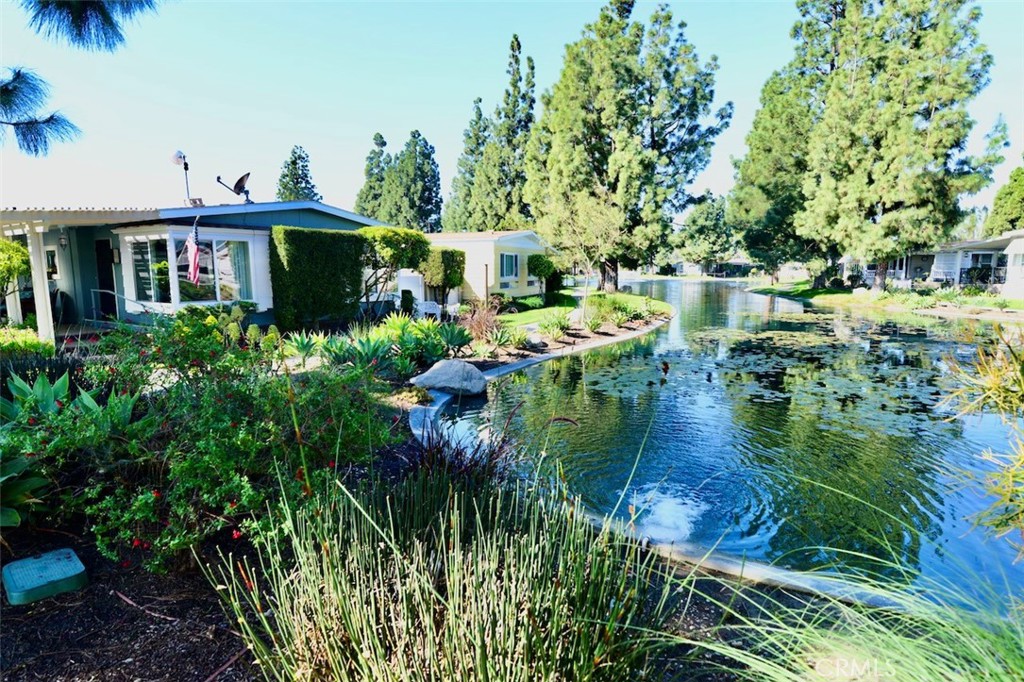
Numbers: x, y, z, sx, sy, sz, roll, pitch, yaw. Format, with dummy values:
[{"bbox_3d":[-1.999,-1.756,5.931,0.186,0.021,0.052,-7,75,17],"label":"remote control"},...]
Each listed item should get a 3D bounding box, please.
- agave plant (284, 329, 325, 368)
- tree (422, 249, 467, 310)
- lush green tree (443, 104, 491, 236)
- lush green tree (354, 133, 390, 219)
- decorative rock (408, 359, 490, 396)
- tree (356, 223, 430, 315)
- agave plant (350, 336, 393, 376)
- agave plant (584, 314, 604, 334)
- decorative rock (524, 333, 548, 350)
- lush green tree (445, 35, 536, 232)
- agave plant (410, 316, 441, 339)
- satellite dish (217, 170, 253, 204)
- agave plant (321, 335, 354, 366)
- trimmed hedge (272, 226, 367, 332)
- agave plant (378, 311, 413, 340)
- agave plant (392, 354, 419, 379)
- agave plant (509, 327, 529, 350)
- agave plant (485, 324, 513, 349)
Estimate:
[{"bbox_3d":[-3.694,0.137,10.078,0.700,0.640,0.700,0,8,0],"label":"agave plant"},{"bbox_3d":[-2.108,-1.954,17.499,0.900,1.900,1.150,4,9,24],"label":"tree"},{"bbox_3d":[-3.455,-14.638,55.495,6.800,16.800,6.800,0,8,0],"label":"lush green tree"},{"bbox_3d":[-14.701,-14.454,60.543,4.600,14.851,4.600,0,8,0],"label":"lush green tree"},{"bbox_3d":[-0.851,0.497,7.747,0.980,0.420,0.600,-1,8,-6],"label":"decorative rock"},{"bbox_3d":[-3.124,-1.669,15.118,1.950,2.750,1.950,0,8,0],"label":"tree"},{"bbox_3d":[-2.350,0.217,9.466,0.720,0.660,0.720,0,8,0],"label":"agave plant"},{"bbox_3d":[2.135,-0.452,14.681,0.480,0.470,0.480,0,8,0],"label":"agave plant"},{"bbox_3d":[0.487,0.010,11.313,0.430,0.270,0.380,0,8,0],"label":"decorative rock"},{"bbox_3d":[-1.607,-13.351,42.511,7.200,17.908,7.200,0,8,0],"label":"lush green tree"},{"bbox_3d":[-1.848,-0.165,12.104,0.660,0.650,0.660,0,8,0],"label":"agave plant"},{"bbox_3d":[-6.266,-3.455,12.842,0.720,0.750,0.620,-1,8,-5],"label":"satellite dish"},{"bbox_3d":[-3.185,0.125,10.369,0.640,0.580,0.640,0,8,0],"label":"agave plant"},{"bbox_3d":[-4.810,-1.581,14.320,0.550,2.310,2.860,4,9,24],"label":"trimmed hedge"},{"bbox_3d":[-2.188,-0.227,10.775,0.680,0.620,0.650,0,8,0],"label":"agave plant"},{"bbox_3d":[-1.514,0.384,8.084,0.340,0.350,0.340,0,8,0],"label":"agave plant"},{"bbox_3d":[0.139,-0.087,12.091,0.450,0.500,0.450,0,8,0],"label":"agave plant"},{"bbox_3d":[-0.291,-0.122,12.224,0.580,0.530,0.580,0,8,0],"label":"agave plant"}]

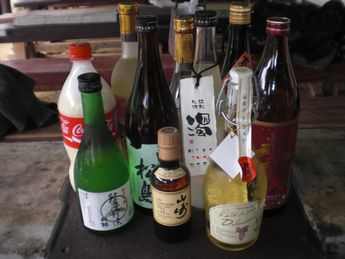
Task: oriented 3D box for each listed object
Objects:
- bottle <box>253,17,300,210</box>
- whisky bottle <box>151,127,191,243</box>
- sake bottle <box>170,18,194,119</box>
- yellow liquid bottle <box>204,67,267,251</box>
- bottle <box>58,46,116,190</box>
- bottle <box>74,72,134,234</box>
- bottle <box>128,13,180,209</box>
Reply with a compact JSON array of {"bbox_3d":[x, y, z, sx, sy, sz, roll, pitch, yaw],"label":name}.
[{"bbox_3d":[0.148,-0.016,0.576,0.084,0.294,0.084,13,31,27],"label":"bottle"},{"bbox_3d":[-0.002,0.077,0.539,0.057,0.171,0.057,-4,27,-3],"label":"whisky bottle"},{"bbox_3d":[0.023,-0.046,0.651,0.077,0.286,0.077,-1,27,2],"label":"sake bottle"},{"bbox_3d":[0.087,0.043,0.512,0.082,0.251,0.082,-3,27,-3],"label":"yellow liquid bottle"},{"bbox_3d":[-0.133,-0.010,0.621,0.090,0.260,0.090,-1,27,1],"label":"bottle"},{"bbox_3d":[-0.105,0.037,0.551,0.080,0.238,0.080,-15,30,-23],"label":"bottle"},{"bbox_3d":[-0.029,-0.014,0.575,0.081,0.302,0.081,2,28,8],"label":"bottle"}]

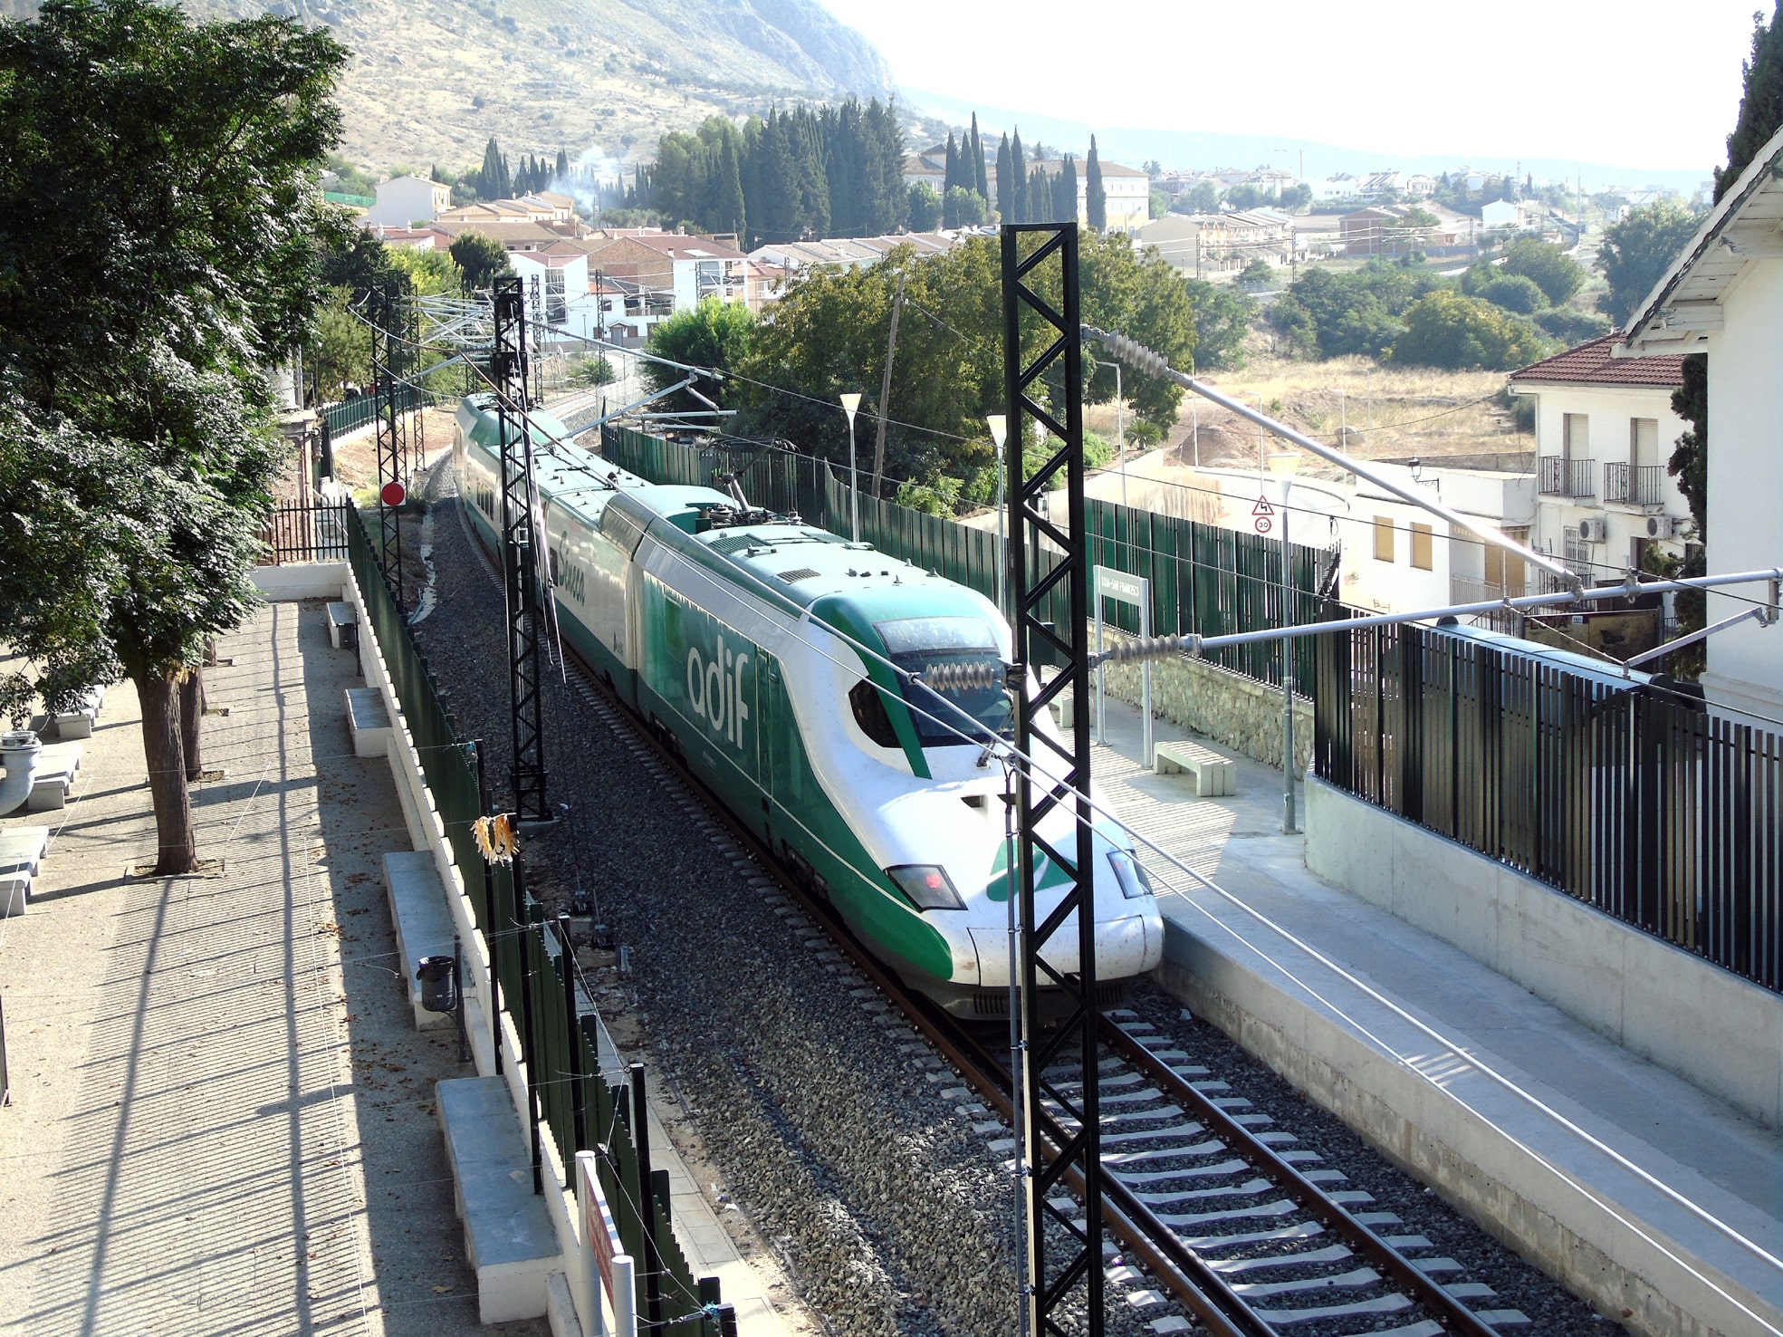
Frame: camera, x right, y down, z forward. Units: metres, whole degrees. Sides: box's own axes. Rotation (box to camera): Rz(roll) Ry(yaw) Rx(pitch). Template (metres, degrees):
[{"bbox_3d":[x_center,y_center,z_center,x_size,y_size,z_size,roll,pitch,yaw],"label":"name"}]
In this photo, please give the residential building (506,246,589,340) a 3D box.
[{"bbox_3d":[-37.400,-40.400,303.000,9.000,10.200,10.500,-3,7,-7],"label":"residential building"}]

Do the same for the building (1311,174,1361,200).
[{"bbox_3d":[128.050,-138.345,800.000,11.500,8.000,10.000,4,10,35],"label":"building"}]

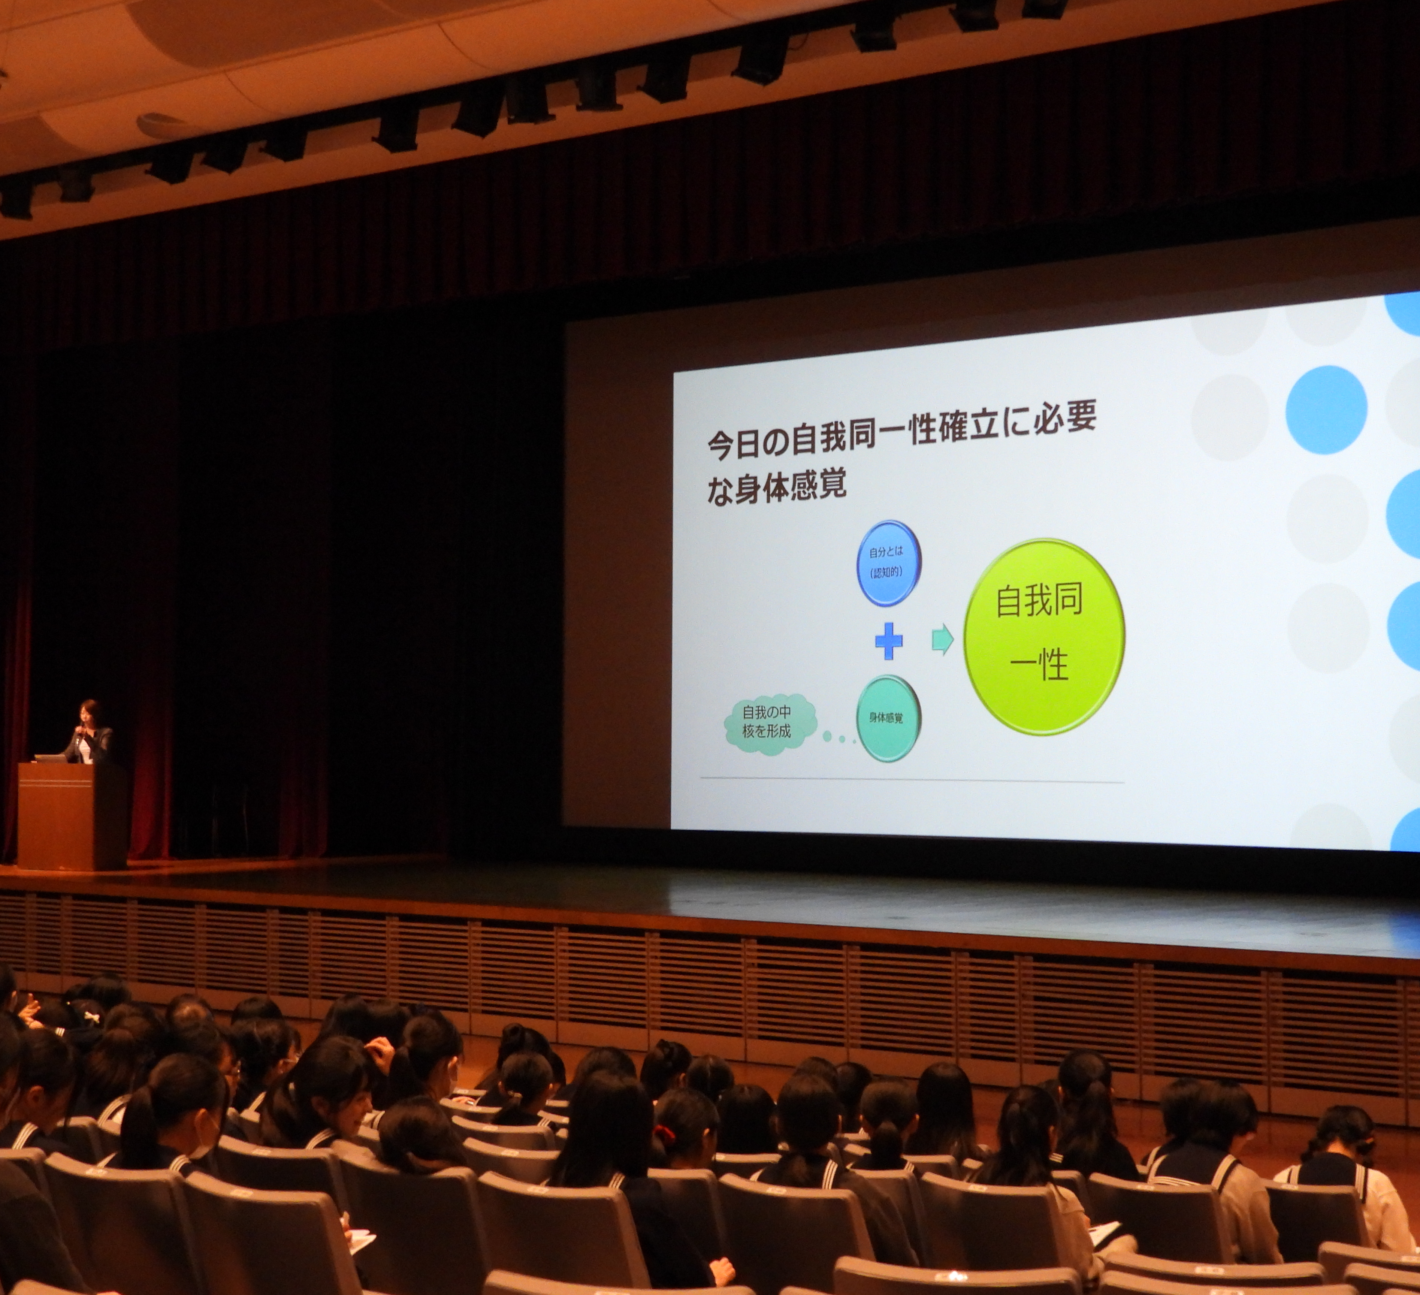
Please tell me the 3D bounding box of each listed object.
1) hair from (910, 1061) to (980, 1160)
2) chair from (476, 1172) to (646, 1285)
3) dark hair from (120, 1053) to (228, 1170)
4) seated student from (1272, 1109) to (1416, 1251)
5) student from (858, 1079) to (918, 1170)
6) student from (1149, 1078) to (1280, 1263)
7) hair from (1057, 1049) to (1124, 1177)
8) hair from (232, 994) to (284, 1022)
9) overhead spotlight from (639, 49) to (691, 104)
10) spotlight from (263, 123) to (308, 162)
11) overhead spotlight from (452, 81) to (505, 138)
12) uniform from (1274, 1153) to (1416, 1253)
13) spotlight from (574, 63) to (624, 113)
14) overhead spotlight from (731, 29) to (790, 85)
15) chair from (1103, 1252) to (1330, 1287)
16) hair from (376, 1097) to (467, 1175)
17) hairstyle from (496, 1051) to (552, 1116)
[{"bbox_3d":[0.834,1.634,9.710,0.225,0.340,0.240,-1,-2,39],"label":"hair"},{"bbox_3d":[-0.282,1.838,7.439,0.520,0.870,0.600,-1,-2,31],"label":"chair"},{"bbox_3d":[-1.378,1.191,7.050,0.260,0.300,0.190,2,-2,-42],"label":"dark hair"},{"bbox_3d":[2.227,2.127,9.529,0.480,1.100,0.760,-2,-3,41],"label":"seated student"},{"bbox_3d":[0.571,1.529,8.769,0.180,0.270,0.240,0,-2,4],"label":"student"},{"bbox_3d":[1.820,2.085,9.492,0.470,1.160,0.780,-1,-2,25],"label":"student"},{"bbox_3d":[1.331,1.630,9.650,0.210,0.420,0.230,0,-2,5],"label":"hair"},{"bbox_3d":[-1.743,1.457,10.600,0.200,0.250,0.230,-2,-3,41],"label":"hair"},{"bbox_3d":[-0.342,-4.344,20.765,0.310,0.410,0.310,17,18,40],"label":"overhead spotlight"},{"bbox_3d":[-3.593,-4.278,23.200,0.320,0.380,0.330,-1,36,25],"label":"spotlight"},{"bbox_3d":[-1.859,-4.349,22.040,0.310,0.410,0.310,20,20,40],"label":"overhead spotlight"},{"bbox_3d":[2.292,2.067,9.865,0.470,0.520,0.380,-1,-2,28],"label":"uniform"},{"bbox_3d":[-0.855,-4.361,21.196,0.310,0.410,0.310,6,11,41],"label":"spotlight"},{"bbox_3d":[0.380,-4.378,20.351,0.310,0.380,0.320,0,36,15],"label":"overhead spotlight"},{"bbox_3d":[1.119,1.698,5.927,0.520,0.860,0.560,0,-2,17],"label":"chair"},{"bbox_3d":[-0.778,1.321,7.429,0.220,0.230,0.240,0,-2,10],"label":"hair"},{"bbox_3d":[-0.664,1.570,9.900,0.190,0.250,0.220,0,-2,17],"label":"hairstyle"}]

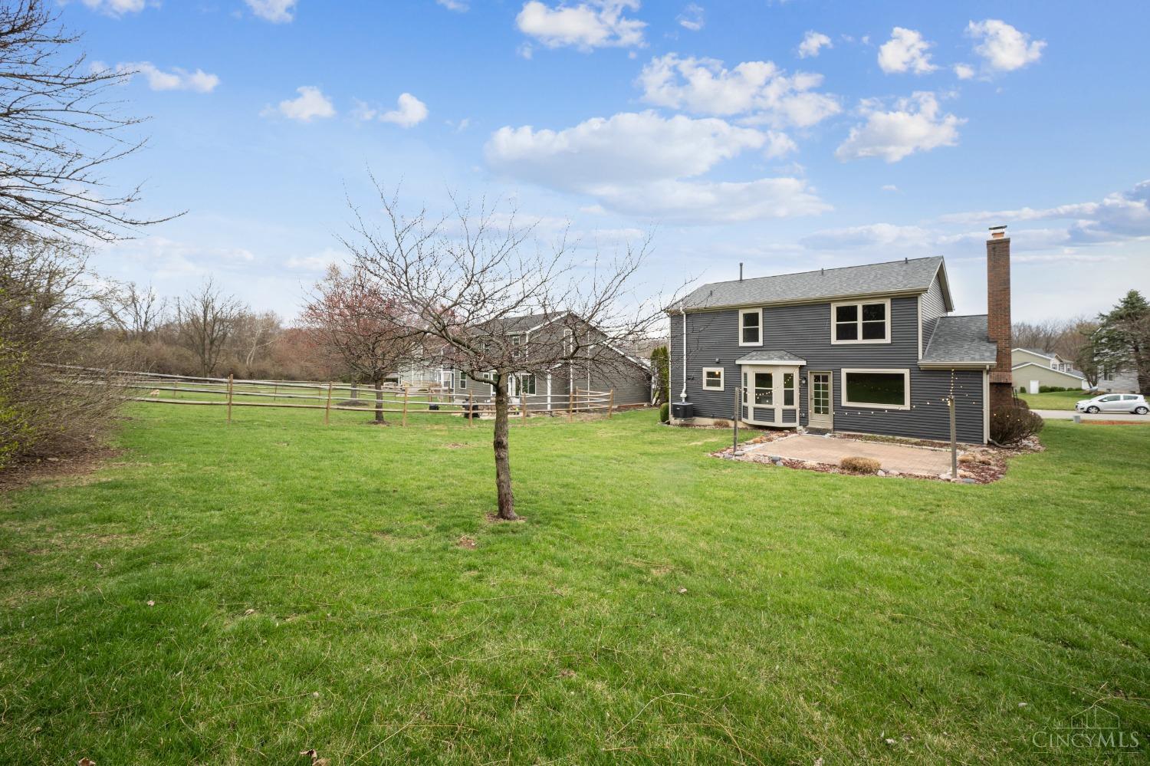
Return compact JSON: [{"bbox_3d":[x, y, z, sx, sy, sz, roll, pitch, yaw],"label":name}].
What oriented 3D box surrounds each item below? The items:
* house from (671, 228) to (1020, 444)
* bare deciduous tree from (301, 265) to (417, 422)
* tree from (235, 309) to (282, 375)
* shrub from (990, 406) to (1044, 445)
[{"bbox_3d":[12.406,-1.943,21.968,13.016,7.654,9.652,3,4,44],"label":"house"},{"bbox_3d":[-8.755,-1.655,18.500,4.800,6.500,4.800,-2,3,-25],"label":"bare deciduous tree"},{"bbox_3d":[-38.199,-5.049,54.000,5.000,8.000,5.000,-2,4,-35],"label":"tree"},{"bbox_3d":[15.050,1.440,15.280,1.400,1.290,1.550,3,4,44],"label":"shrub"}]

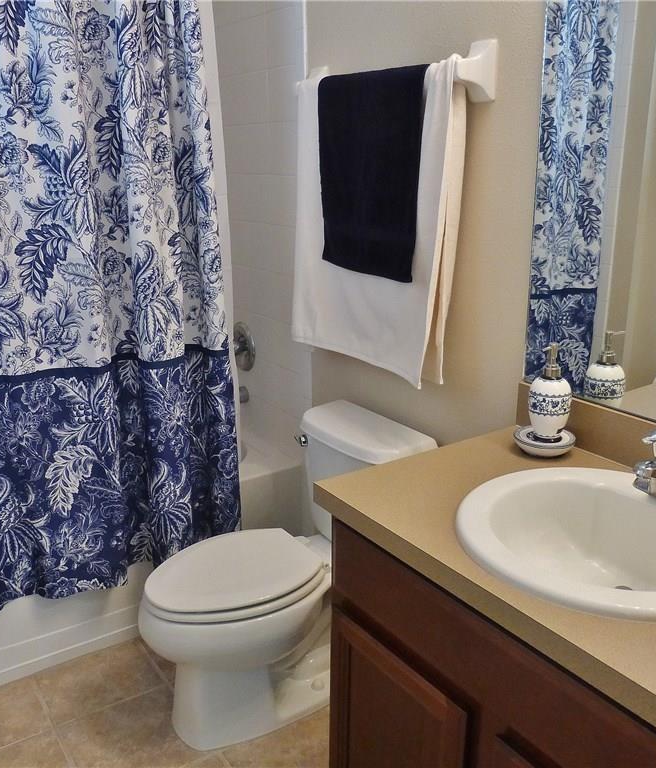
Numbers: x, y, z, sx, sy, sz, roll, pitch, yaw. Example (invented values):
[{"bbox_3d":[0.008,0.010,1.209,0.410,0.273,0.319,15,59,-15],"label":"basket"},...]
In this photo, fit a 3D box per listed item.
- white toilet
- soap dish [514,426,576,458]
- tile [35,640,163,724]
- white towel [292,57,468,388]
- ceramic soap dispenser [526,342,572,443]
[{"bbox_3d":[-0.130,0.500,1.928,0.757,0.707,0.410,-11,19,-32],"label":"white toilet"},{"bbox_3d":[0.436,0.118,1.505,0.133,0.030,0.125,0,16,0],"label":"soap dish"},{"bbox_3d":[-0.640,0.834,2.073,0.305,0.010,0.227,-11,19,-32],"label":"tile"},{"bbox_3d":[0.090,-0.409,1.873,0.110,0.727,0.618,-11,19,-32],"label":"white towel"},{"bbox_3d":[0.439,0.021,1.464,0.085,0.208,0.085,-14,21,-40],"label":"ceramic soap dispenser"}]

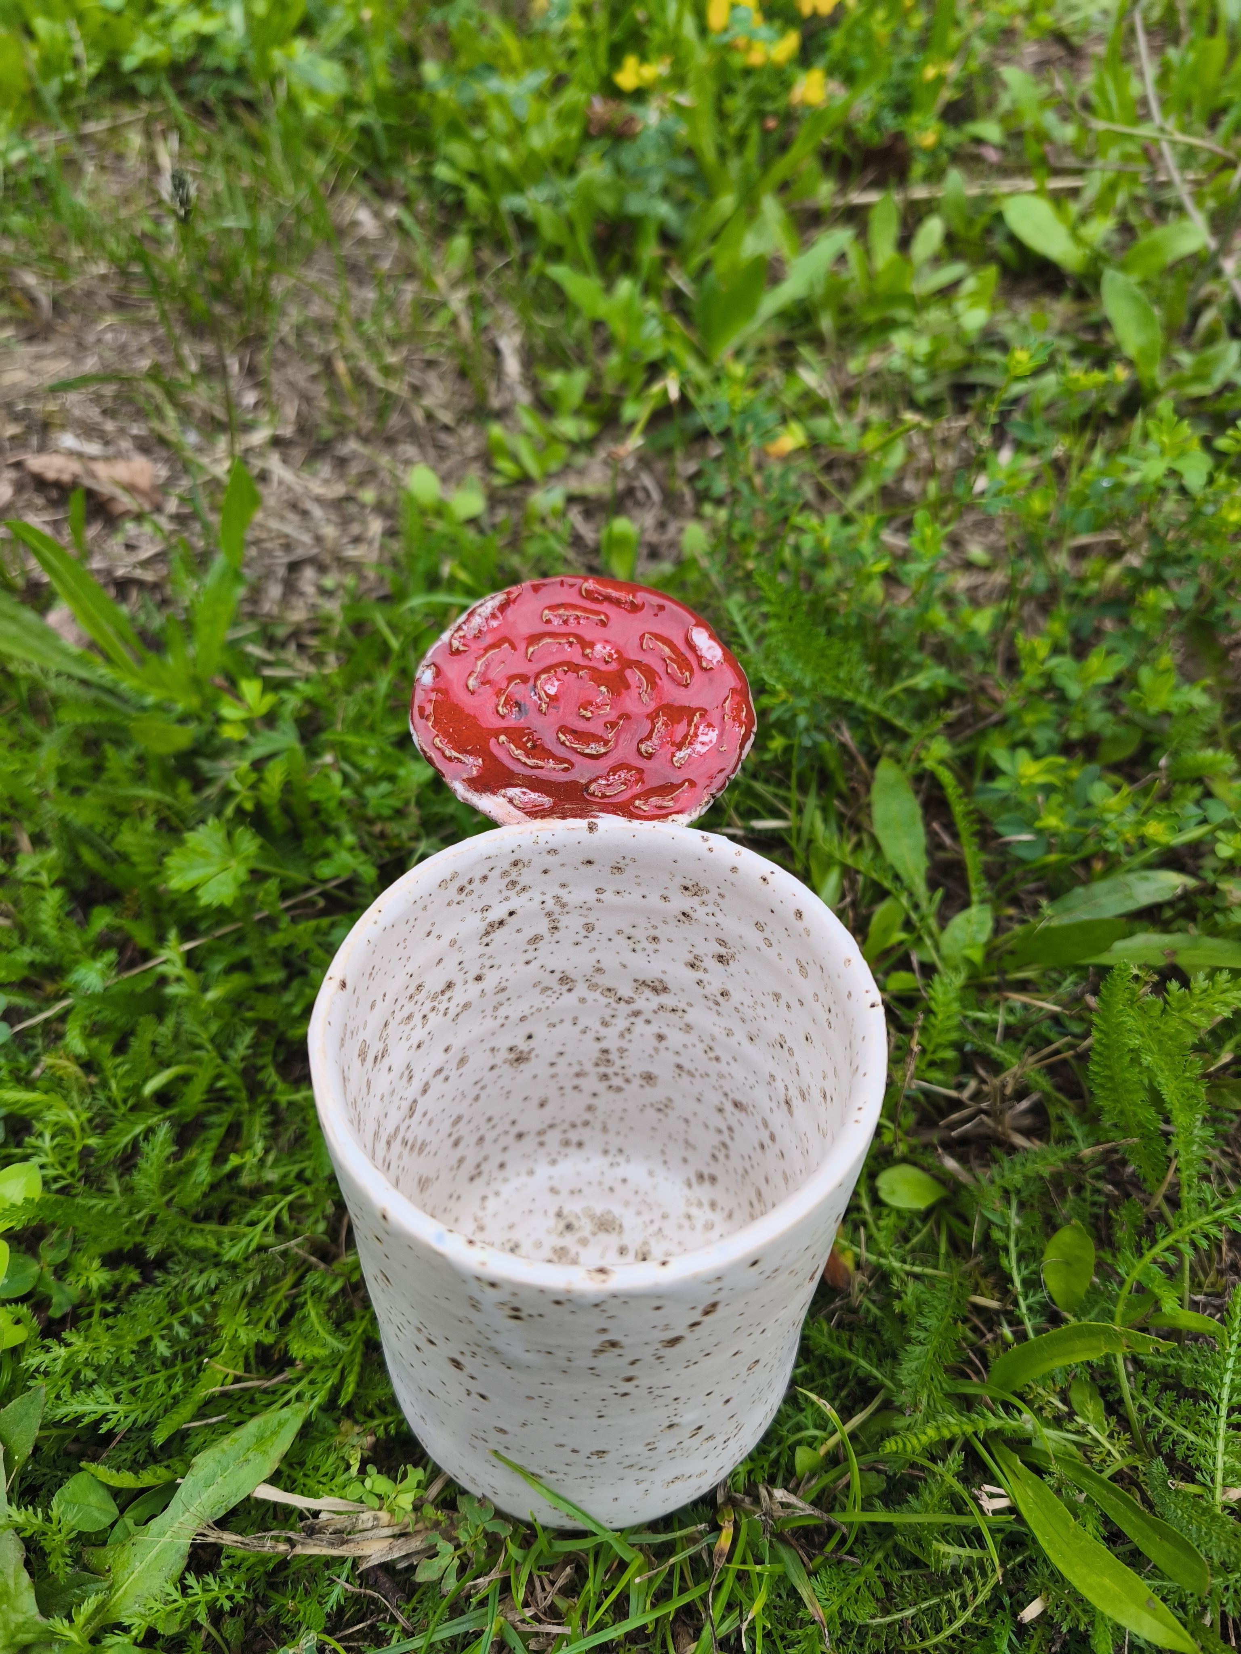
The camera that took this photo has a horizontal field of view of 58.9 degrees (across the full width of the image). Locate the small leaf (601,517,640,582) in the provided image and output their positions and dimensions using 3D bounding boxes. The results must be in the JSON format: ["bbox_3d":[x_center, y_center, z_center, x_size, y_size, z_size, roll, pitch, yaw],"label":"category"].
[{"bbox_3d":[-0.001,-0.113,0.445,0.016,0.025,0.011,1,41,0],"label":"small leaf"}]

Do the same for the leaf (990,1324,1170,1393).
[{"bbox_3d":[0.085,0.099,0.202,0.034,0.005,0.010,-12,53,-3],"label":"leaf"}]

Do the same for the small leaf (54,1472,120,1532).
[{"bbox_3d":[-0.088,0.112,0.182,0.012,0.002,0.011,11,50,16],"label":"small leaf"}]

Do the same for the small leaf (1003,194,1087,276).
[{"bbox_3d":[0.266,-0.372,0.689,0.065,0.010,0.024,33,87,-13],"label":"small leaf"}]

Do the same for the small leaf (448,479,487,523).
[{"bbox_3d":[-0.061,-0.130,0.438,0.015,0.005,0.019,-1,68,-5],"label":"small leaf"}]

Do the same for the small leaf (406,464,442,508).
[{"bbox_3d":[-0.087,-0.151,0.488,0.015,0.017,0.010,1,41,0],"label":"small leaf"}]

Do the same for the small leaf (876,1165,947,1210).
[{"bbox_3d":[0.060,0.075,0.228,0.015,0.004,0.009,4,42,4],"label":"small leaf"}]

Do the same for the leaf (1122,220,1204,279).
[{"bbox_3d":[0.346,-0.368,0.700,0.052,0.030,0.026,-16,44,-18],"label":"leaf"}]

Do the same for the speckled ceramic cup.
[{"bbox_3d":[-0.004,0.067,0.200,0.085,0.108,0.085,2,43,-1],"label":"speckled ceramic cup"}]

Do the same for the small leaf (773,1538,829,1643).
[{"bbox_3d":[0.031,0.131,0.189,0.005,0.004,0.016,-18,62,-21],"label":"small leaf"}]

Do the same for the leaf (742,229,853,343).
[{"bbox_3d":[0.098,-0.300,0.610,0.068,0.045,0.027,-30,50,-30],"label":"leaf"}]

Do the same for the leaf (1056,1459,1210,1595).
[{"bbox_3d":[0.084,0.118,0.188,0.032,0.004,0.009,30,62,33],"label":"leaf"}]

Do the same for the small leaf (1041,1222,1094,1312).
[{"bbox_3d":[0.094,0.092,0.230,0.011,0.005,0.019,3,41,2],"label":"small leaf"}]

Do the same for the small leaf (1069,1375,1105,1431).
[{"bbox_3d":[0.088,0.110,0.209,0.007,0.002,0.009,-15,67,1],"label":"small leaf"}]

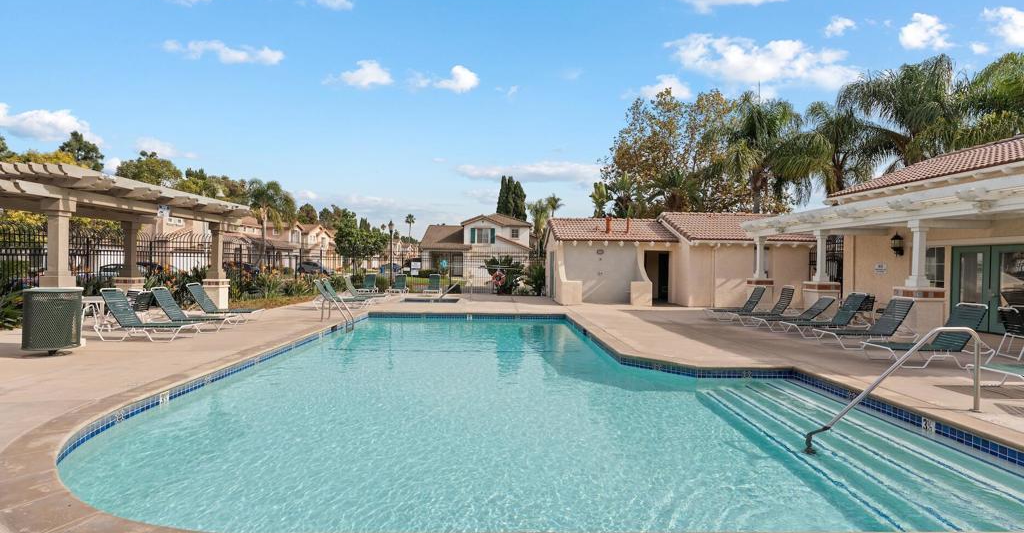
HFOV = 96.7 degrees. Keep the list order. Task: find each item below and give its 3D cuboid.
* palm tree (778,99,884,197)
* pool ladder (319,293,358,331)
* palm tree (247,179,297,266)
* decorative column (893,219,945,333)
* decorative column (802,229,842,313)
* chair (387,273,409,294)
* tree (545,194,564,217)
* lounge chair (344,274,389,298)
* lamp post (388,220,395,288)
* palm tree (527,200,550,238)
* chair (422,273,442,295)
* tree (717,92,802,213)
[{"bbox_3d":[15.500,-3.310,22.000,5.200,9.500,5.200,0,0,0],"label":"palm tree"},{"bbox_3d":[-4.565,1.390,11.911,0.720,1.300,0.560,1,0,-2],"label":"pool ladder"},{"bbox_3d":[-21.471,-3.334,40.024,3.900,8.627,3.900,1,0,-2],"label":"palm tree"},{"bbox_3d":[10.307,0.241,11.542,0.700,2.820,0.700,1,0,-2],"label":"decorative column"},{"bbox_3d":[10.199,0.220,15.007,0.700,2.820,0.700,1,0,-2],"label":"decorative column"},{"bbox_3d":[-5.620,0.921,22.500,0.660,1.030,1.830,0,0,-1],"label":"chair"},{"bbox_3d":[7.000,-5.410,75.000,3.400,13.000,3.400,0,0,0],"label":"tree"},{"bbox_3d":[-5.767,0.856,18.105,1.750,1.000,0.650,1,0,-2],"label":"lounge chair"},{"bbox_3d":[-6.910,-0.688,26.118,0.340,3.960,0.340,1,0,-2],"label":"lamp post"},{"bbox_3d":[2.956,-3.176,52.025,2.750,8.961,2.750,1,0,-2],"label":"palm tree"},{"bbox_3d":[-3.800,0.923,22.200,0.670,1.030,1.830,0,0,-3],"label":"chair"},{"bbox_3d":[13.750,-4.183,25.500,4.800,11.200,4.800,0,0,0],"label":"tree"}]

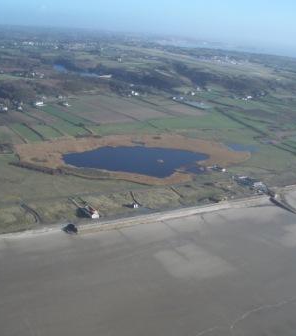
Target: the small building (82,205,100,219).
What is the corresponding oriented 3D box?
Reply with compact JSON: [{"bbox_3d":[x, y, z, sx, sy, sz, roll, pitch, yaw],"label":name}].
[{"bbox_3d":[-79.424,63.169,642.041,10.300,8.000,23.500,-6,19,-35],"label":"small building"}]

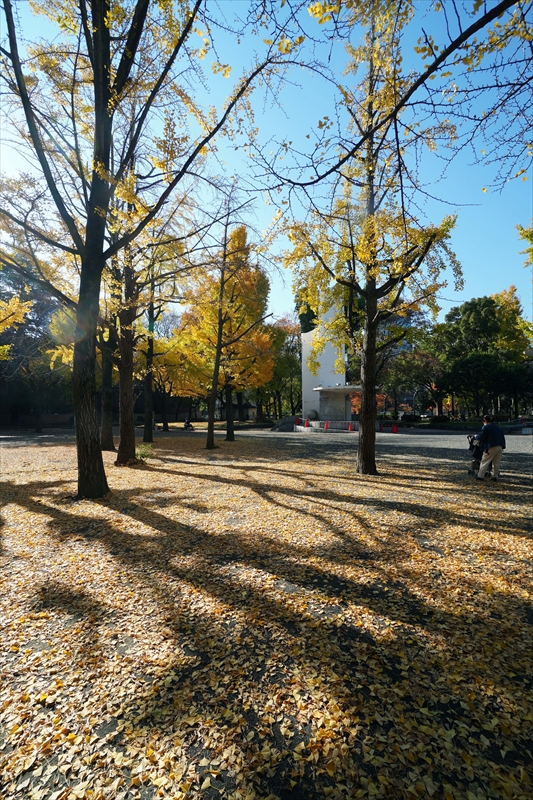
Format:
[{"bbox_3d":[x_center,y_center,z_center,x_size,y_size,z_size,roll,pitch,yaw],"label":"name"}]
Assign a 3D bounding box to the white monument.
[{"bbox_3d":[5.850,-3.200,30.000,5.200,10.600,2.500,-1,-2,18],"label":"white monument"}]

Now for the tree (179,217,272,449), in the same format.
[{"bbox_3d":[-2.200,-3.400,17.600,5.100,11.700,5.000,0,-2,0],"label":"tree"}]

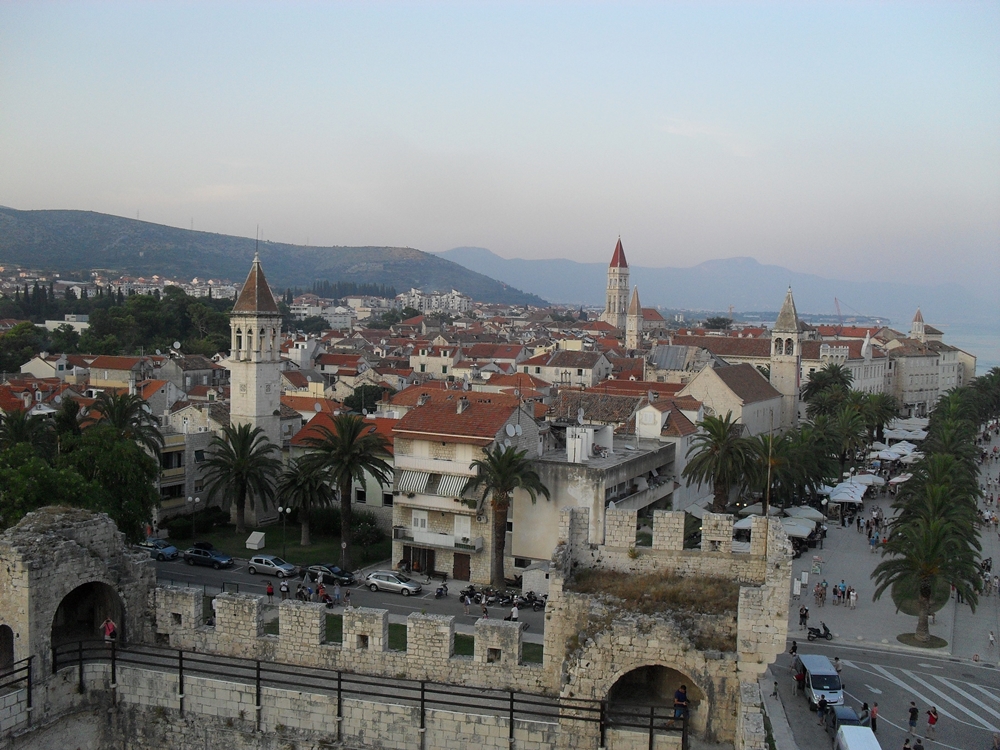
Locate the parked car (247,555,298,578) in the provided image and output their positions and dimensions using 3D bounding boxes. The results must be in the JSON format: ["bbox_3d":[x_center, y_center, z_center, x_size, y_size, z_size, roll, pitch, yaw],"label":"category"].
[{"bbox_3d":[-18.043,15.054,80.210,4.180,1.460,1.760,3,4,21],"label":"parked car"}]

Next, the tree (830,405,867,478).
[{"bbox_3d":[45.929,9.149,134.087,5.200,10.400,5.200,3,4,19],"label":"tree"}]

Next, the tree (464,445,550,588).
[{"bbox_3d":[0.485,11.223,80.506,7.100,11.500,7.100,1,4,0],"label":"tree"}]

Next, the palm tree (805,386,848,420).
[{"bbox_3d":[51.070,7.133,158.336,7.200,10.696,7.200,1,4,0],"label":"palm tree"}]

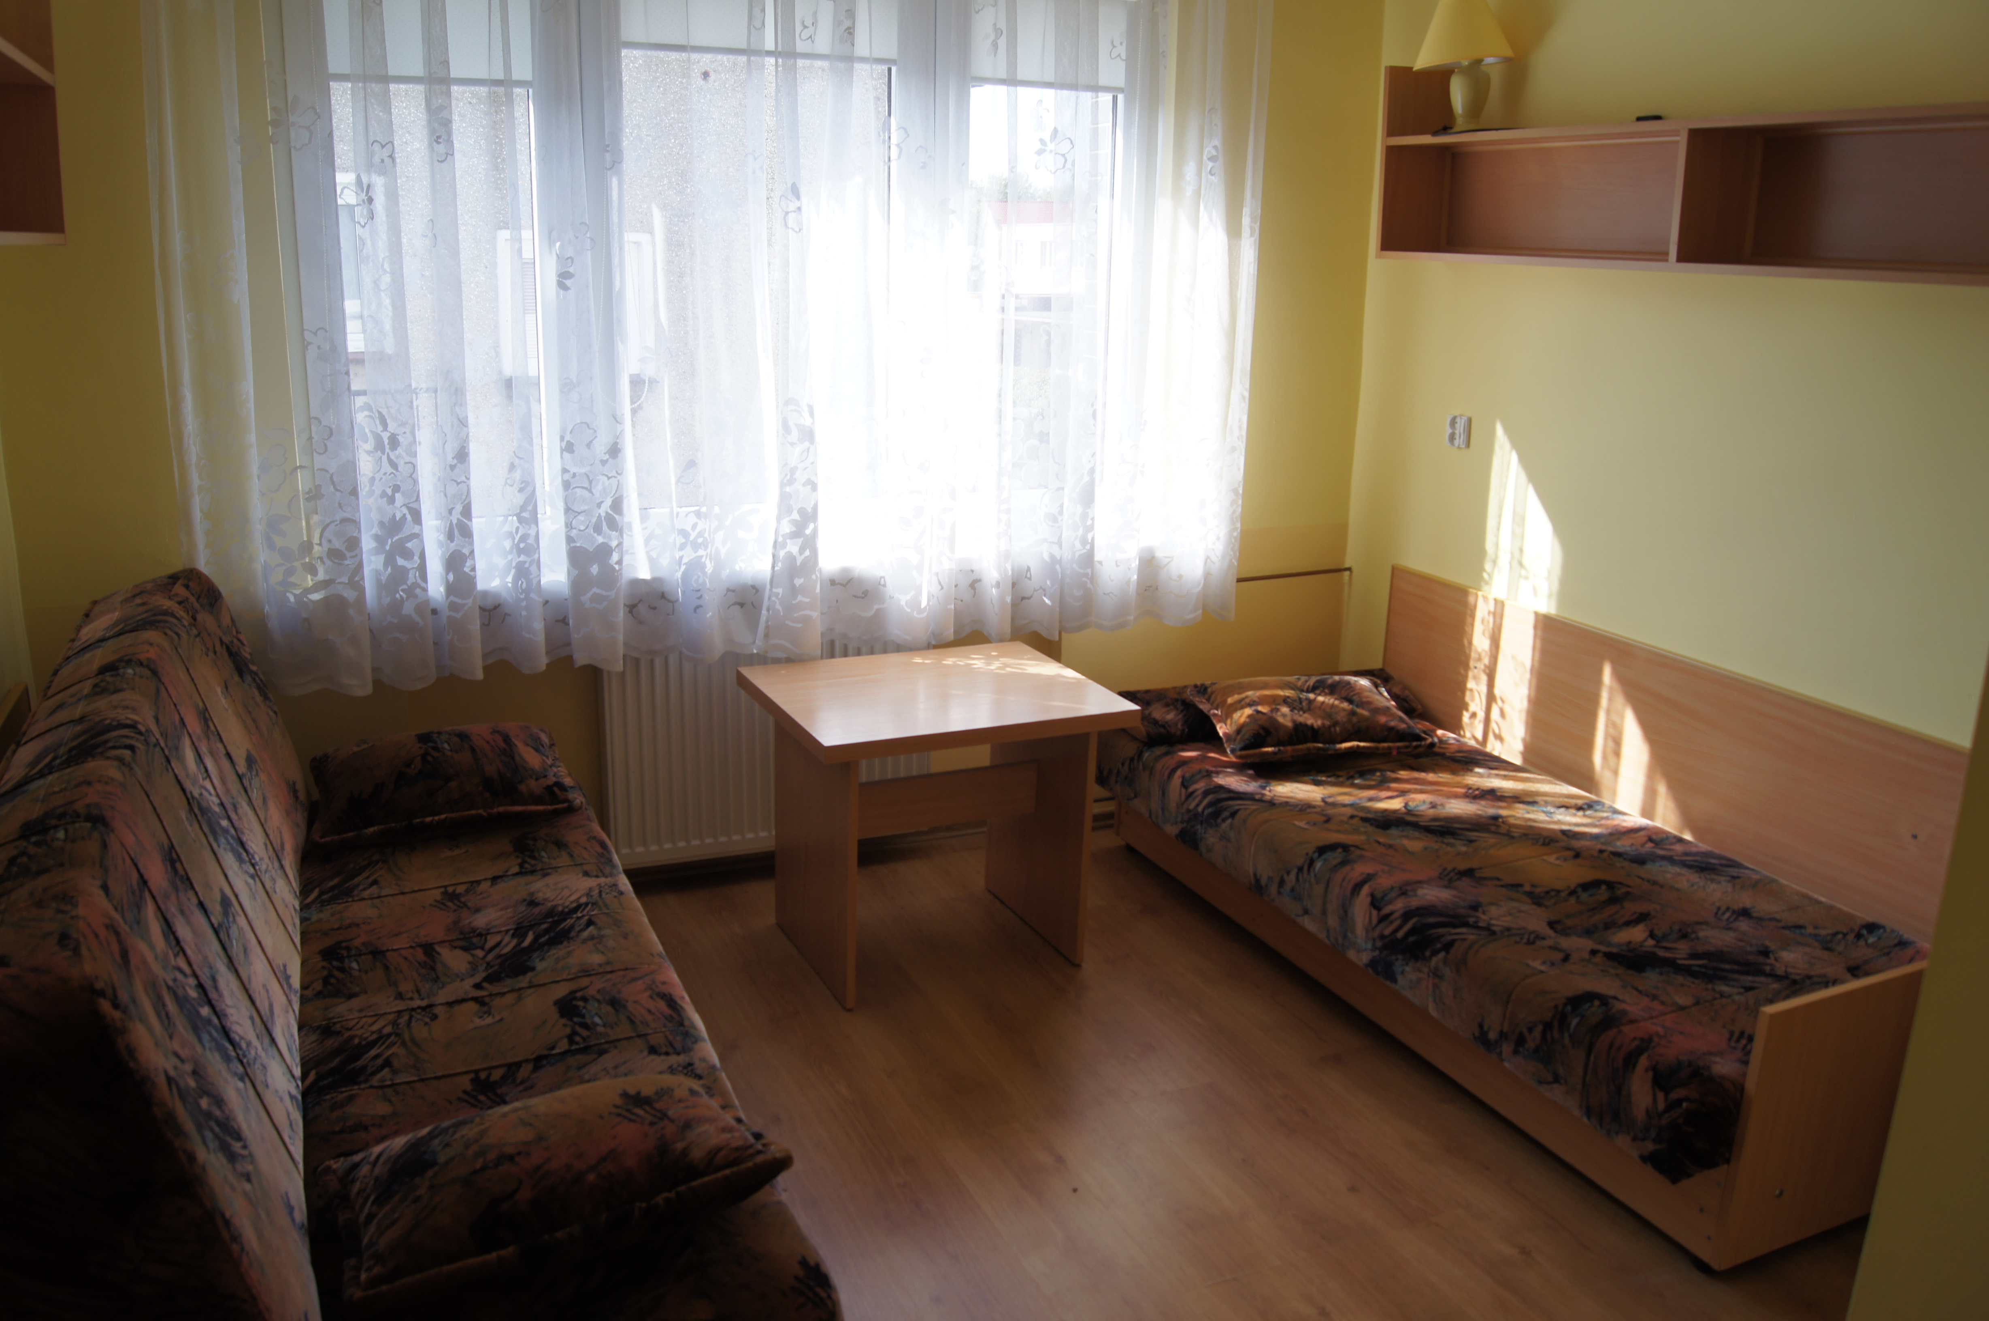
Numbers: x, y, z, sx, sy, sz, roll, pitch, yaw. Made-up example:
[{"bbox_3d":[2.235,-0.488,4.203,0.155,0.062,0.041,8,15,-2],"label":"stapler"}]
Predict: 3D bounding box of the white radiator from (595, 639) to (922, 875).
[{"bbox_3d":[-0.542,0.159,3.605,0.800,0.600,0.100,-5,17,-23],"label":"white radiator"}]

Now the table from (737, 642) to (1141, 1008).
[{"bbox_3d":[-0.146,0.354,3.311,0.701,0.606,0.597,-6,17,-25],"label":"table"}]

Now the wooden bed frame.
[{"bbox_3d":[1.080,0.369,3.155,0.939,0.712,1.959,-5,17,-23],"label":"wooden bed frame"}]

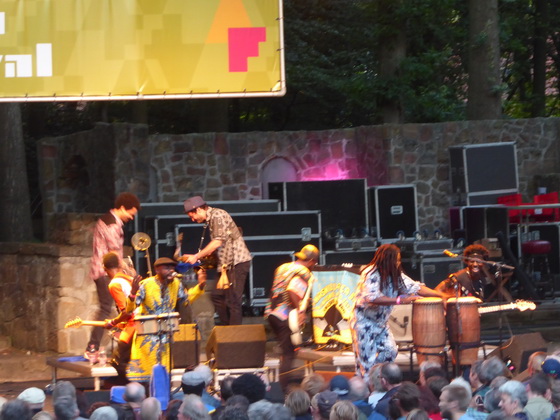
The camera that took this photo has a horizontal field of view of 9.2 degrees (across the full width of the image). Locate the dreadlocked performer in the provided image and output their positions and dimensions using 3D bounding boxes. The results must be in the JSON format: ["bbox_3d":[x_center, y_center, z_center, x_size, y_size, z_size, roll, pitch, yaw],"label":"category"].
[{"bbox_3d":[1.154,1.105,34.300,0.850,1.560,0.520,-2,1,-9],"label":"dreadlocked performer"}]

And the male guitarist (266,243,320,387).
[{"bbox_3d":[0.114,1.118,34.400,0.560,1.580,0.520,-2,1,-17],"label":"male guitarist"}]

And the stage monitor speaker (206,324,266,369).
[{"bbox_3d":[-0.431,1.374,35.100,0.510,0.420,0.500,-2,1,-13],"label":"stage monitor speaker"}]

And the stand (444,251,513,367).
[{"bbox_3d":[1.988,1.071,34.500,0.700,1.400,0.500,-2,1,-6],"label":"stand"}]

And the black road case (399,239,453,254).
[{"bbox_3d":[1.736,0.441,41.300,0.490,0.170,0.650,-3,2,-17],"label":"black road case"}]

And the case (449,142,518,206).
[{"bbox_3d":[2.704,-0.465,46.000,0.750,0.790,0.580,-4,4,-20],"label":"case"}]

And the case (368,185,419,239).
[{"bbox_3d":[1.531,0.034,46.500,0.570,0.730,0.550,-4,4,-11],"label":"case"}]

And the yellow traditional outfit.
[{"bbox_3d":[-1.248,1.296,37.400,0.760,1.120,0.450,-4,4,-14],"label":"yellow traditional outfit"}]

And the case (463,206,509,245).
[{"bbox_3d":[2.316,0.198,39.200,0.540,0.500,0.550,-2,1,-13],"label":"case"}]

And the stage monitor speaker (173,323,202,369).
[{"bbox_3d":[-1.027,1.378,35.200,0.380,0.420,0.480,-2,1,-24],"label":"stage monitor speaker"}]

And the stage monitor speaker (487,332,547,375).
[{"bbox_3d":[2.569,1.580,37.600,0.500,0.450,0.540,0,5,37],"label":"stage monitor speaker"}]

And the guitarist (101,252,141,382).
[{"bbox_3d":[-1.598,1.164,34.900,0.500,1.500,0.500,-2,1,-20],"label":"guitarist"}]

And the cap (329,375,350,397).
[{"bbox_3d":[0.529,1.561,30.800,0.180,0.145,0.260,-3,4,3],"label":"cap"}]

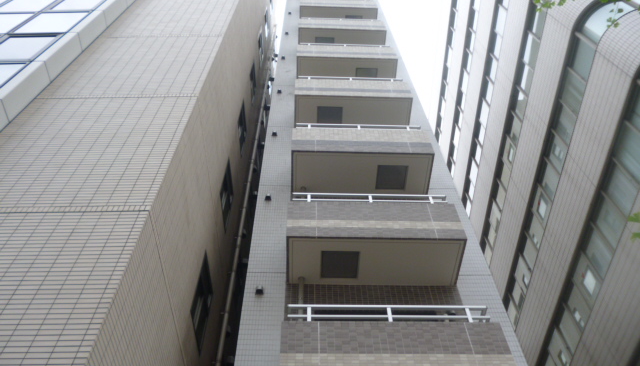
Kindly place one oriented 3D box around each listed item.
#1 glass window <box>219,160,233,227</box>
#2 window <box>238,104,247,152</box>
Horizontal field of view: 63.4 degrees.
[{"bbox_3d":[-2.218,0.291,12.258,0.120,1.480,1.110,-1,-56,0],"label":"glass window"},{"bbox_3d":[-2.272,-1.606,15.056,0.120,1.480,1.110,-1,-56,0],"label":"window"}]

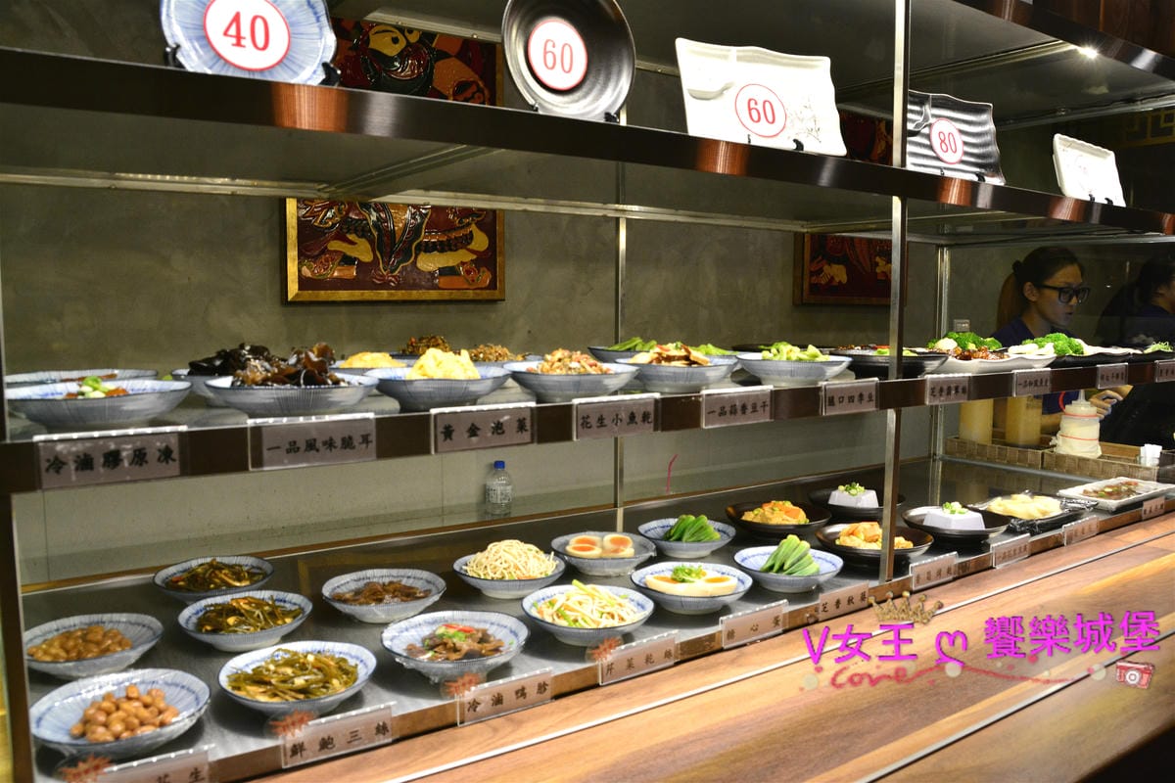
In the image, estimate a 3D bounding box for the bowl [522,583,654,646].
[{"bbox_3d":[0.001,0.285,1.104,0.162,0.038,0.162,0,6,0],"label":"bowl"}]

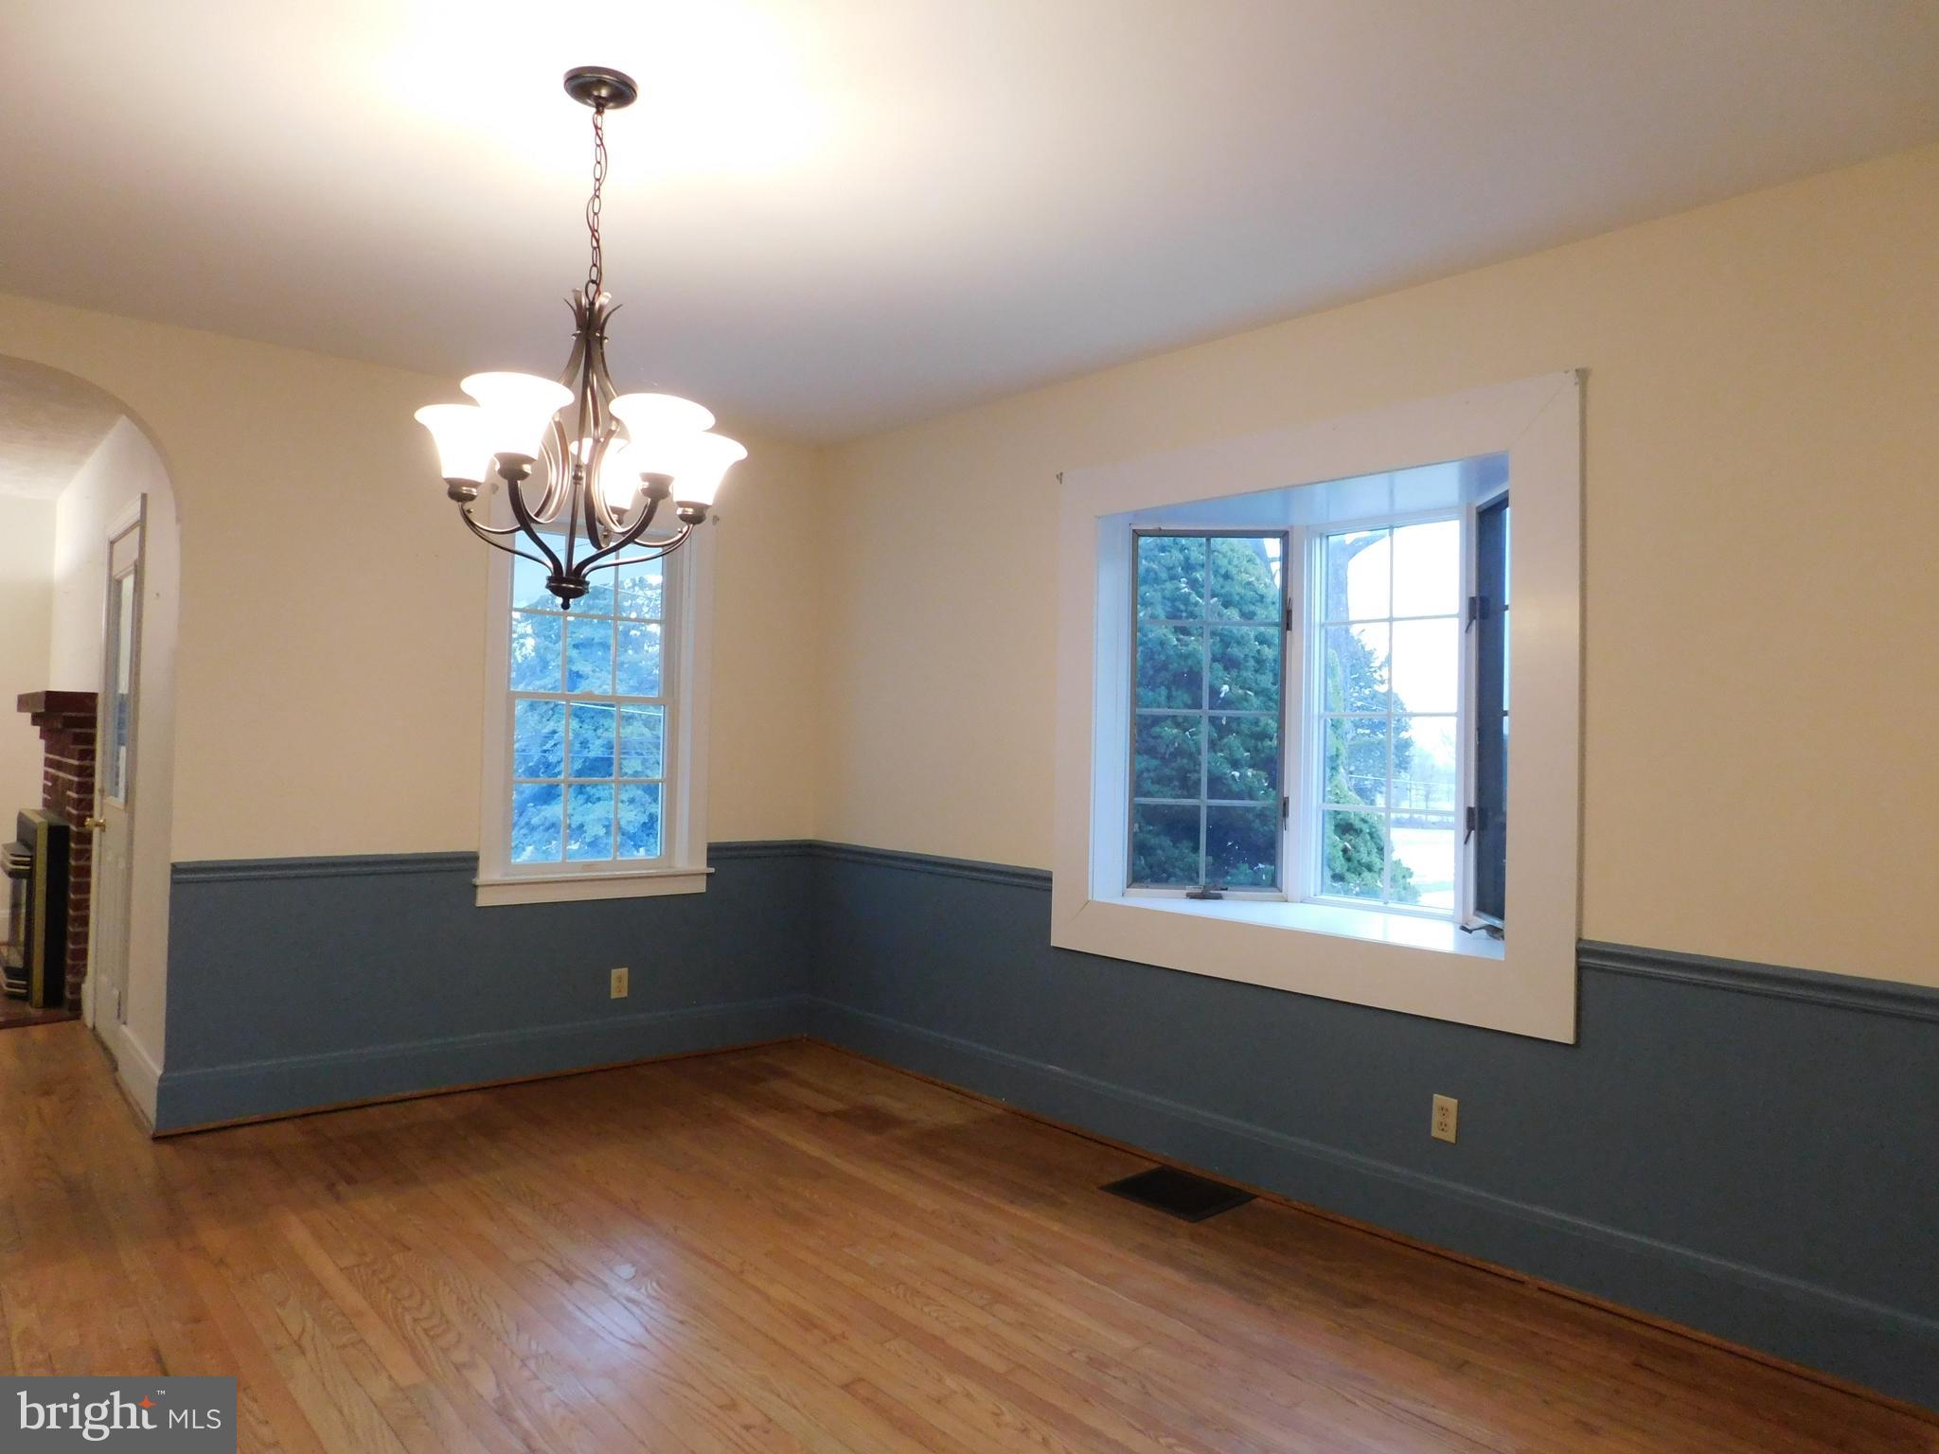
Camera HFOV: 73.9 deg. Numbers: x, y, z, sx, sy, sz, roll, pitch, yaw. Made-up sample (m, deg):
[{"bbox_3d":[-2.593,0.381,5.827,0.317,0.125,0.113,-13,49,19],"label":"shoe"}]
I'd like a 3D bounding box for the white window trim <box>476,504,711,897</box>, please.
[{"bbox_3d":[-1.379,-0.109,4.912,0.960,1.520,0.110,2,-1,-41],"label":"white window trim"}]

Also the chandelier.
[{"bbox_3d":[-0.749,-0.738,2.508,0.620,1.010,0.620,2,-1,0],"label":"chandelier"}]

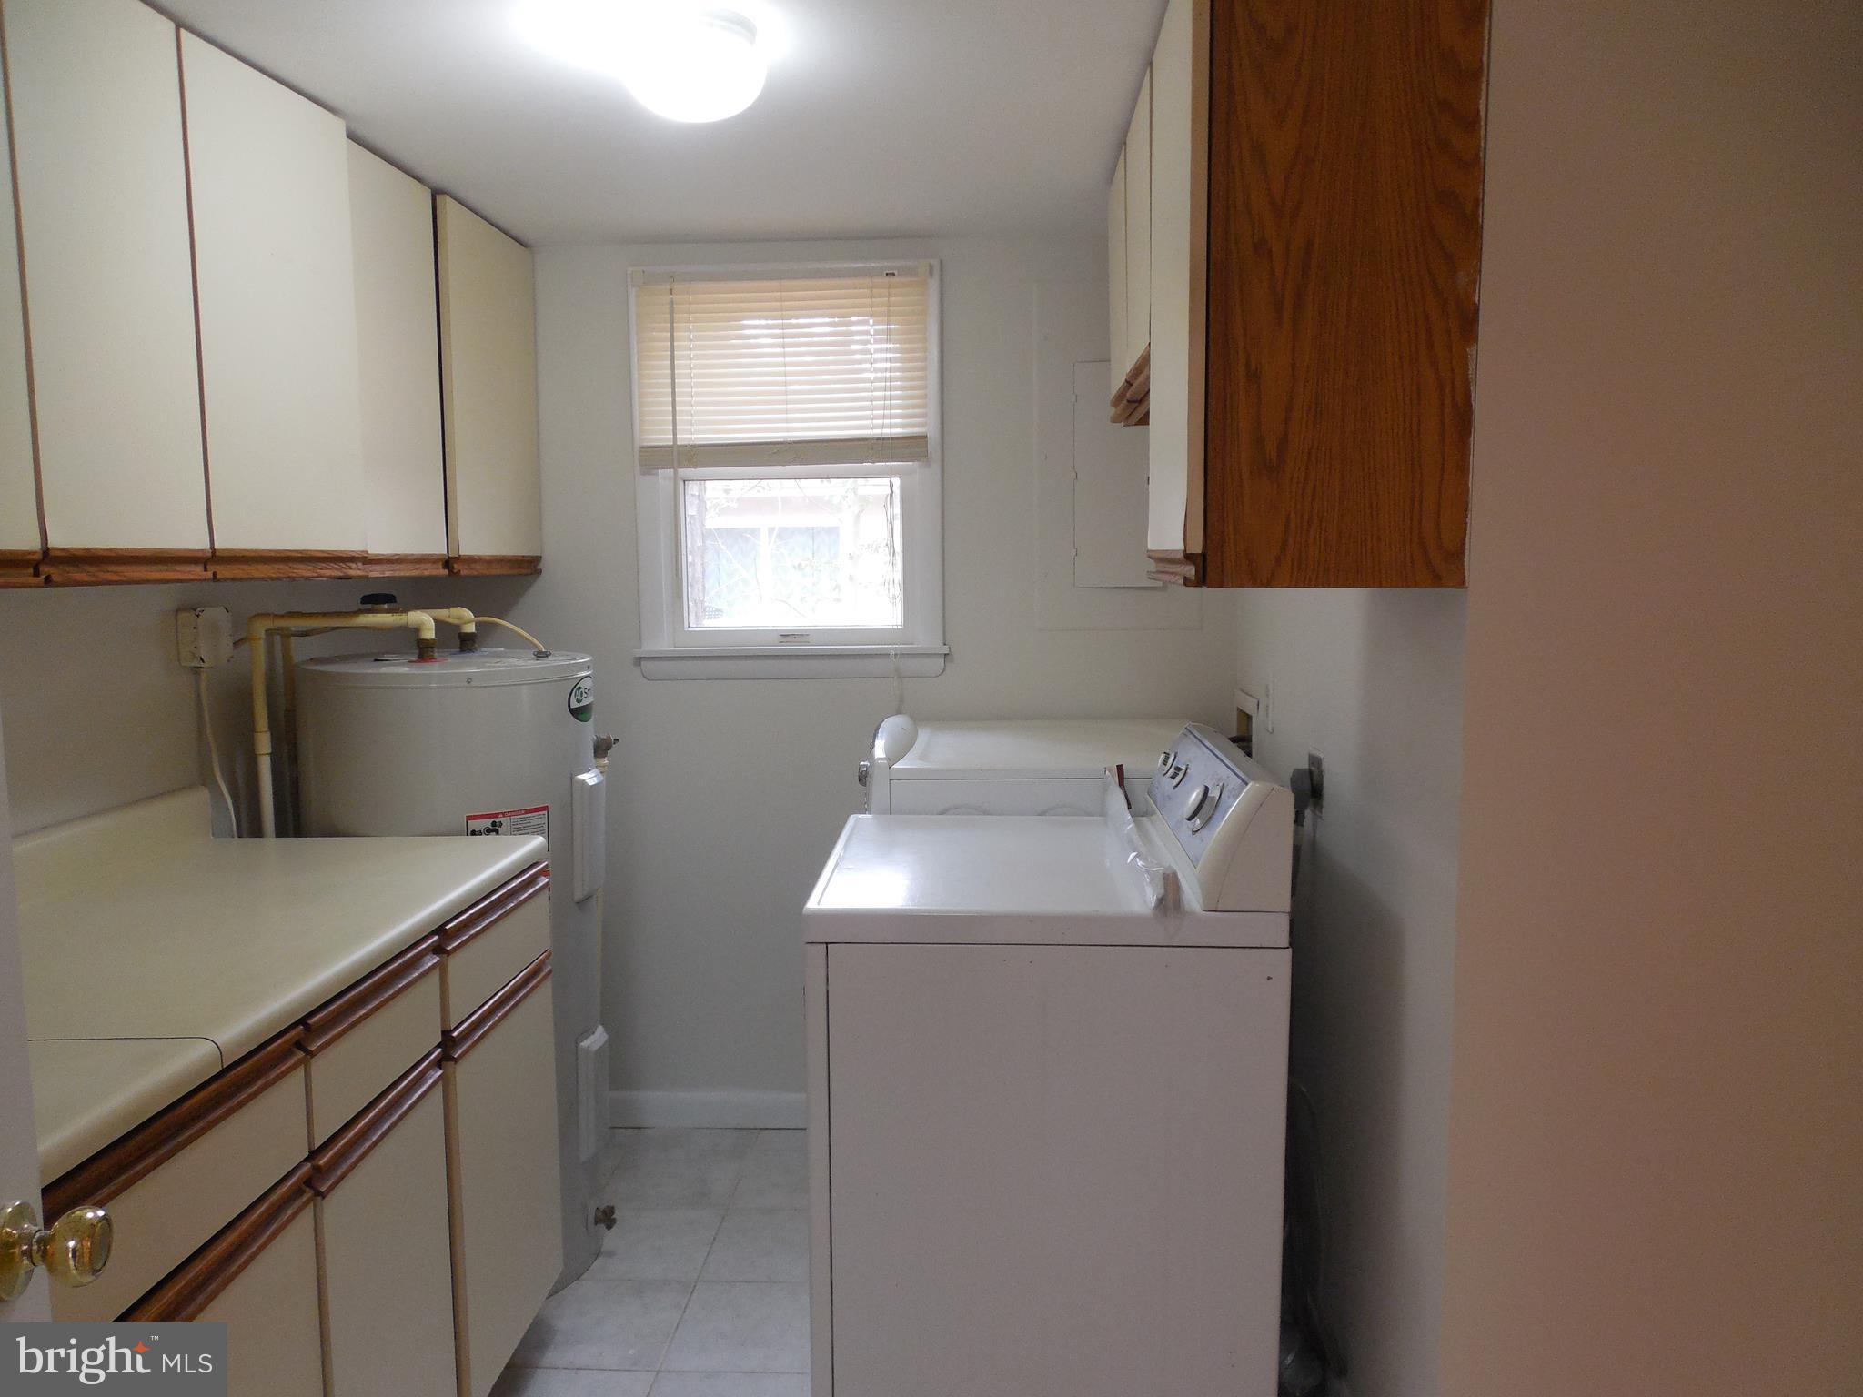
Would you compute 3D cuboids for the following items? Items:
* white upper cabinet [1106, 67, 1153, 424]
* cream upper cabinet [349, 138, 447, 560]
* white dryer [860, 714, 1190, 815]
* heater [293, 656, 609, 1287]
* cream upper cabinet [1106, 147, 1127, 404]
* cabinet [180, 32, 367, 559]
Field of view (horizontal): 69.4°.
[{"bbox_3d":[0.510,-0.755,2.363,0.330,0.475,0.760,0,6,3],"label":"white upper cabinet"},{"bbox_3d":[-1.145,-0.607,2.454,0.355,0.743,0.415,0,6,3],"label":"cream upper cabinet"},{"bbox_3d":[0.243,0.605,2.918,0.695,1.030,0.700,0,6,3],"label":"white dryer"},{"bbox_3d":[-0.974,0.528,2.806,0.580,1.225,0.565,-1,6,-9],"label":"heater"},{"bbox_3d":[0.520,-0.782,2.551,0.330,0.460,0.380,0,6,3],"label":"cream upper cabinet"},{"bbox_3d":[-1.166,-0.566,2.055,0.355,0.743,0.399,0,6,3],"label":"cabinet"}]

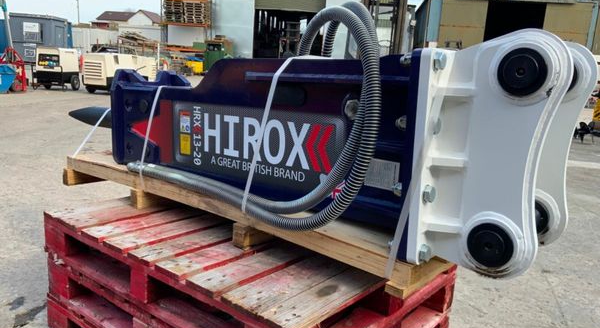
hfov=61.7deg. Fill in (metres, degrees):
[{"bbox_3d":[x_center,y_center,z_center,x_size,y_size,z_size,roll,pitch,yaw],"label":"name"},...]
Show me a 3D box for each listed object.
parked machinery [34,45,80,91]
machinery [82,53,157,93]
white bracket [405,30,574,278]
[{"bbox_3d":[-6.532,-2.577,13.586,0.740,1.100,1.150,4,12,1],"label":"parked machinery"},{"bbox_3d":[-4.917,-2.530,13.904,0.810,0.985,2.100,8,13,19],"label":"machinery"},{"bbox_3d":[0.584,-0.038,1.419,0.350,0.635,0.450,9,12,37],"label":"white bracket"}]

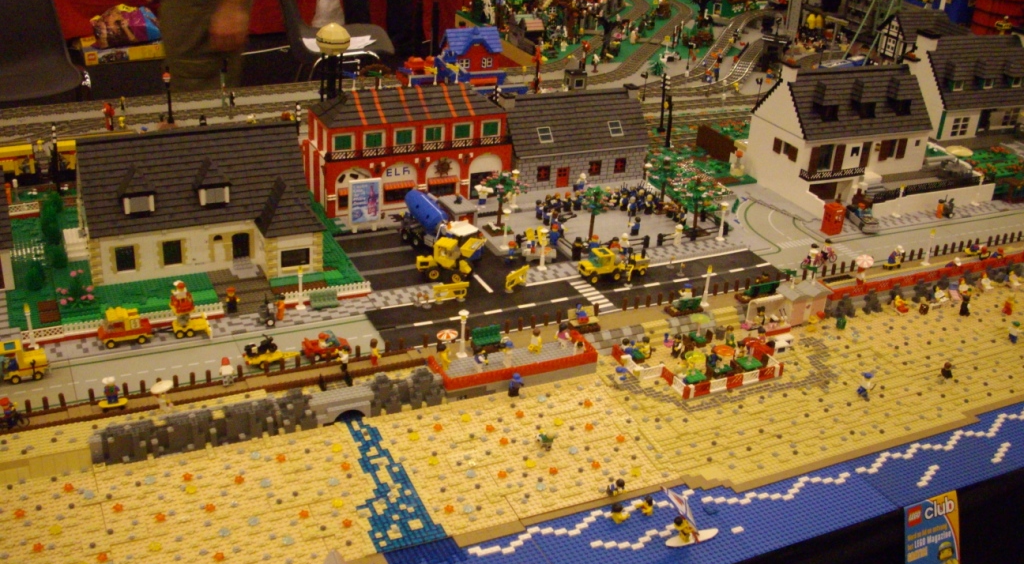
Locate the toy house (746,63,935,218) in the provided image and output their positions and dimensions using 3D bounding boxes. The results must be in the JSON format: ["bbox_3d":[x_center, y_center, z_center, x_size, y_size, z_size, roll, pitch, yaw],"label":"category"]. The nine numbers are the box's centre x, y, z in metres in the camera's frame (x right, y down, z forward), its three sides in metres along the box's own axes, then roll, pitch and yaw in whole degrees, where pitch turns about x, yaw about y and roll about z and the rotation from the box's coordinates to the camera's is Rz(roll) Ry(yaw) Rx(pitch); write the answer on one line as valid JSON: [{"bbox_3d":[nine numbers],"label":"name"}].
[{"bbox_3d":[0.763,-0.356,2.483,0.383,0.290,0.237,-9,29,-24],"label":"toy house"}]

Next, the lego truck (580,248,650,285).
[{"bbox_3d":[0.182,-0.033,1.988,0.147,0.056,0.036,-9,29,-25],"label":"lego truck"}]

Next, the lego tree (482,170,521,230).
[{"bbox_3d":[-0.015,-0.161,2.143,0.088,0.115,0.085,3,26,-1],"label":"lego tree"}]

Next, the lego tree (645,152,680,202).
[{"bbox_3d":[0.321,-0.210,2.296,0.088,0.117,0.085,-9,29,-24],"label":"lego tree"}]

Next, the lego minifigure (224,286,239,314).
[{"bbox_3d":[-0.461,0.029,1.801,0.024,0.041,0.015,-9,29,-24],"label":"lego minifigure"}]

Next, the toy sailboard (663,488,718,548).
[{"bbox_3d":[0.232,0.296,1.408,0.090,0.092,0.032,-8,29,-22],"label":"toy sailboard"}]

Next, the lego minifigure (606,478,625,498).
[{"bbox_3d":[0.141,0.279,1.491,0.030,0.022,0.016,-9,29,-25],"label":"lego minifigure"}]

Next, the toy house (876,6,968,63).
[{"bbox_3d":[1.174,-0.691,3.122,0.244,0.151,0.164,-9,29,-25],"label":"toy house"}]

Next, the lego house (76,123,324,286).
[{"bbox_3d":[-0.559,-0.151,1.933,0.398,0.225,0.302,-9,29,-25],"label":"lego house"}]

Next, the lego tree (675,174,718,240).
[{"bbox_3d":[0.377,-0.158,2.198,0.090,0.117,0.088,3,26,-1],"label":"lego tree"}]

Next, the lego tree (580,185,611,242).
[{"bbox_3d":[0.158,-0.127,2.093,0.062,0.124,0.062,3,26,-1],"label":"lego tree"}]

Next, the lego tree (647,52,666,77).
[{"bbox_3d":[0.440,-0.653,3.309,0.052,0.047,0.050,-9,29,-24],"label":"lego tree"}]

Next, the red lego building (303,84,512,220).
[{"bbox_3d":[-0.213,-0.292,2.259,0.407,0.233,0.174,-9,29,-25],"label":"red lego building"}]

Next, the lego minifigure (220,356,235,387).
[{"bbox_3d":[-0.416,0.131,1.598,0.024,0.042,0.015,-9,29,-24],"label":"lego minifigure"}]

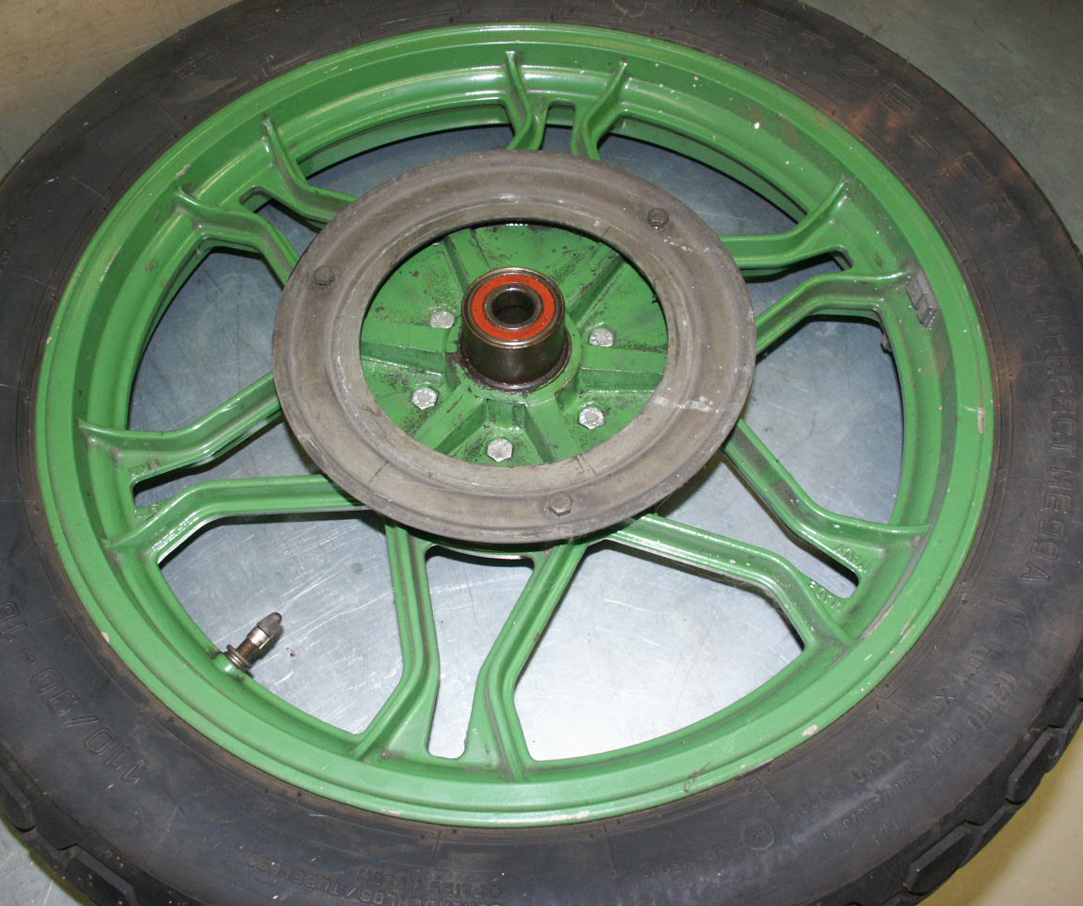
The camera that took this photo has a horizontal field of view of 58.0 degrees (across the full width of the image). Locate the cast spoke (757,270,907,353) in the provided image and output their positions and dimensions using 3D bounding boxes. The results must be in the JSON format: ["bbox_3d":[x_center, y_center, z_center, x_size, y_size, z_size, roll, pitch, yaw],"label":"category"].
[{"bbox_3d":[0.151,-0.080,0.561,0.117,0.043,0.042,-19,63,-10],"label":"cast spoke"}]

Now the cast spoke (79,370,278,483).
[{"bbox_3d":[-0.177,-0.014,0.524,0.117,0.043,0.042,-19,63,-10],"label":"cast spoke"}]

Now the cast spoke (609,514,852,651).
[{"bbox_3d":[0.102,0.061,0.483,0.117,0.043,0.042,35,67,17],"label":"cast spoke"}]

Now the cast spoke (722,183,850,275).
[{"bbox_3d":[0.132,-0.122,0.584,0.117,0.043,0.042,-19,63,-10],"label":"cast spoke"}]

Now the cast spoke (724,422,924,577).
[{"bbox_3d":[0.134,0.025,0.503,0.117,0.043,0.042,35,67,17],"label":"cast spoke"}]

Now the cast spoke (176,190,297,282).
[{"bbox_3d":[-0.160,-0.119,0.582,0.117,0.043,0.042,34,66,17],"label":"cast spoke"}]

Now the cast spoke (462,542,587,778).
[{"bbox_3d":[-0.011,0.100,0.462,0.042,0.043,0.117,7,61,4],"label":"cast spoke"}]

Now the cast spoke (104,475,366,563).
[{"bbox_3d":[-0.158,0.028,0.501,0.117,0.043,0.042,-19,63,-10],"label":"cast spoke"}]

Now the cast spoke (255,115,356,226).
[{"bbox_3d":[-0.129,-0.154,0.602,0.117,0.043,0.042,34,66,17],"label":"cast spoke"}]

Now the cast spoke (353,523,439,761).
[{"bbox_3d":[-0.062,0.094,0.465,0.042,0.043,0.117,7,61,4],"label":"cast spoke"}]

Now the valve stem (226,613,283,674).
[{"bbox_3d":[-0.136,0.089,0.471,0.013,0.013,0.028,35,67,17],"label":"valve stem"}]

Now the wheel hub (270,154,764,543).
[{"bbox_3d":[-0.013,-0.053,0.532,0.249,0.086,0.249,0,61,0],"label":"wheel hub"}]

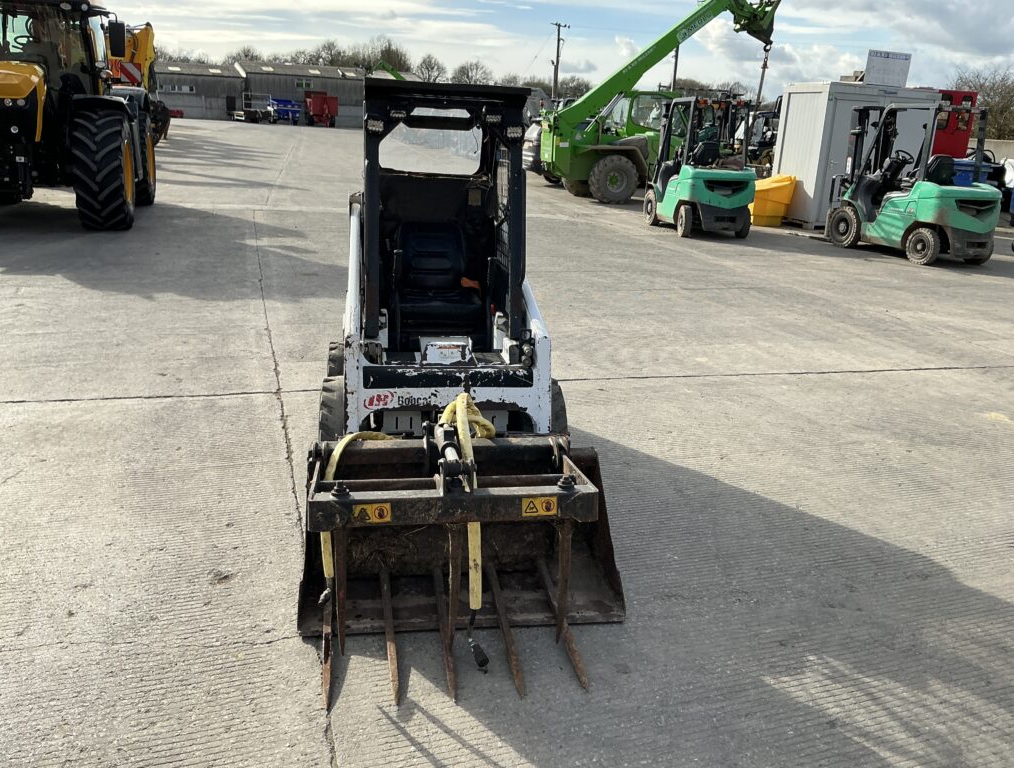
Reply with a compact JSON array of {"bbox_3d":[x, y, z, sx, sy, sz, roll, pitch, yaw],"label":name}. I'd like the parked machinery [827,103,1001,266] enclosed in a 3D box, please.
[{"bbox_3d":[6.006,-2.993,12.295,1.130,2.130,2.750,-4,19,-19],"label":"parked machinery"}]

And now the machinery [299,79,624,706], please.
[{"bbox_3d":[-0.249,-0.335,3.530,1.125,1.800,2.830,0,18,-9],"label":"machinery"}]

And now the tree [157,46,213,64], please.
[{"bbox_3d":[-41.264,-38.639,105.879,6.732,8.200,6.732,-4,19,-20],"label":"tree"}]

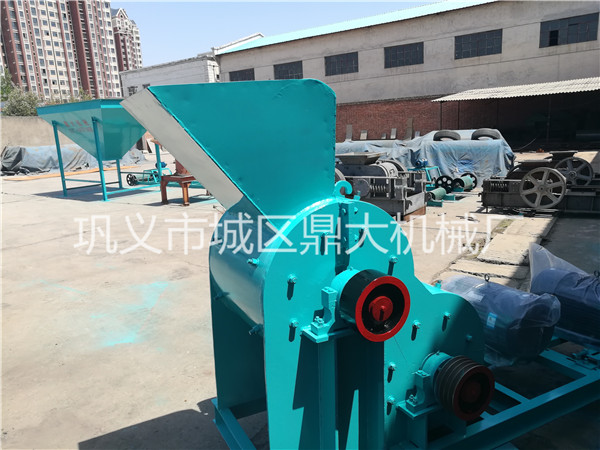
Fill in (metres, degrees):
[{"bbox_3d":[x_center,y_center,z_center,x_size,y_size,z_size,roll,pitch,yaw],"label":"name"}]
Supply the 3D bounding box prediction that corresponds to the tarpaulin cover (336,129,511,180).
[{"bbox_3d":[3.267,-1.774,11.585,4.200,1.275,2.025,5,15,33],"label":"tarpaulin cover"}]

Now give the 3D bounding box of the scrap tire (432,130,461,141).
[{"bbox_3d":[3.469,-2.096,10.673,0.640,0.195,0.640,5,15,33],"label":"scrap tire"}]

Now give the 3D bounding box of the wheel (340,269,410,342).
[{"bbox_3d":[0.273,0.291,1.638,0.240,0.240,0.106,-7,11,-27],"label":"wheel"}]

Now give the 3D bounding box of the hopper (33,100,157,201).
[{"bbox_3d":[-5.232,-2.040,12.289,3.121,2.409,1.883,6,15,36],"label":"hopper"}]

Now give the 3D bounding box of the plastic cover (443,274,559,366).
[{"bbox_3d":[1.276,0.579,2.981,0.407,0.436,0.713,-7,11,-27],"label":"plastic cover"}]

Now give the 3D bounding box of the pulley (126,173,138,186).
[{"bbox_3d":[-5.200,-1.402,13.950,0.393,0.393,0.128,6,15,36],"label":"pulley"}]

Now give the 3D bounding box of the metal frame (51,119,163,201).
[{"bbox_3d":[-5.221,-1.845,12.330,2.028,2.010,1.758,6,15,36],"label":"metal frame"}]

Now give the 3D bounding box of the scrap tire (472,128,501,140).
[{"bbox_3d":[4.140,-1.987,10.006,0.642,0.195,0.642,5,15,33],"label":"scrap tire"}]

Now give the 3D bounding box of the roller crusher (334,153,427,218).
[{"bbox_3d":[1.209,-0.796,8.094,1.950,0.960,1.320,7,16,37],"label":"roller crusher"}]

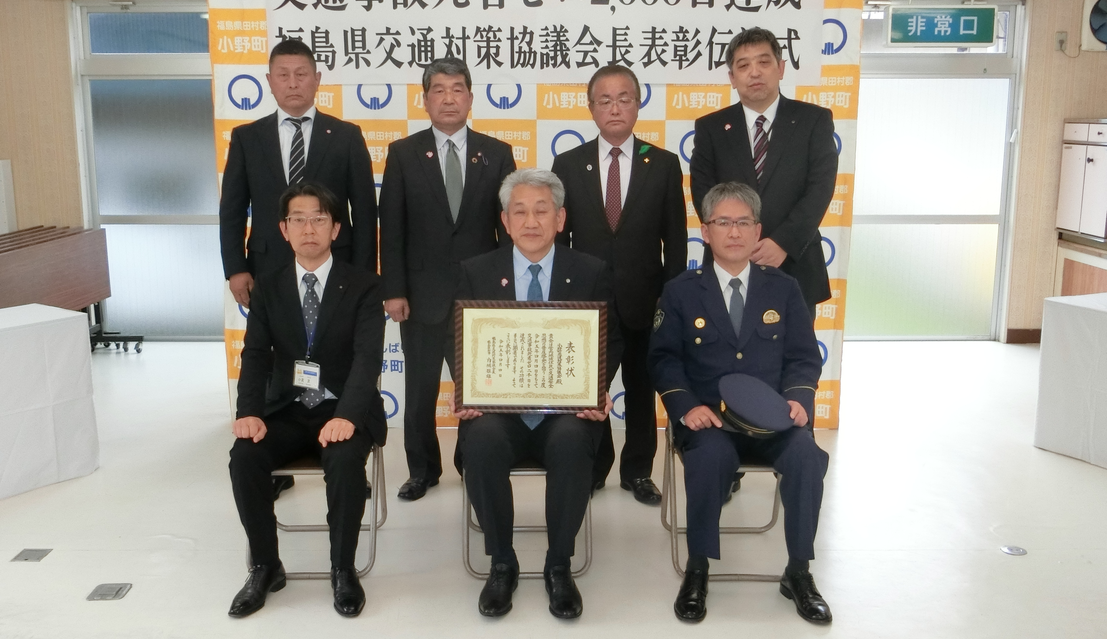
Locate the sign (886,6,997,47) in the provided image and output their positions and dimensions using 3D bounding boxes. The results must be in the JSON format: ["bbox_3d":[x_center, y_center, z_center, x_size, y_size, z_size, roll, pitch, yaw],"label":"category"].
[{"bbox_3d":[2.373,-1.800,6.662,0.658,0.250,0.110,0,11,0],"label":"sign"}]

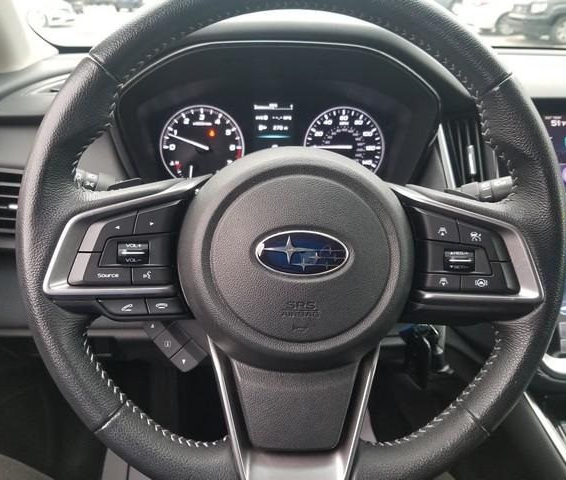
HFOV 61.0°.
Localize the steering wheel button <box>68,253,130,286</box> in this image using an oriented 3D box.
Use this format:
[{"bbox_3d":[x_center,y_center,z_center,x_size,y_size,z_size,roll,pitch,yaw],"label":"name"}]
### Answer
[{"bbox_3d":[-0.127,0.020,0.330,0.043,0.023,0.010,0,6,0],"label":"steering wheel button"}]

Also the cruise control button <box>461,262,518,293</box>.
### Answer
[{"bbox_3d":[0.142,0.026,0.331,0.038,0.022,0.010,0,6,0],"label":"cruise control button"}]

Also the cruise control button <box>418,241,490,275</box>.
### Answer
[{"bbox_3d":[0.117,0.012,0.329,0.049,0.023,0.014,0,6,0],"label":"cruise control button"}]

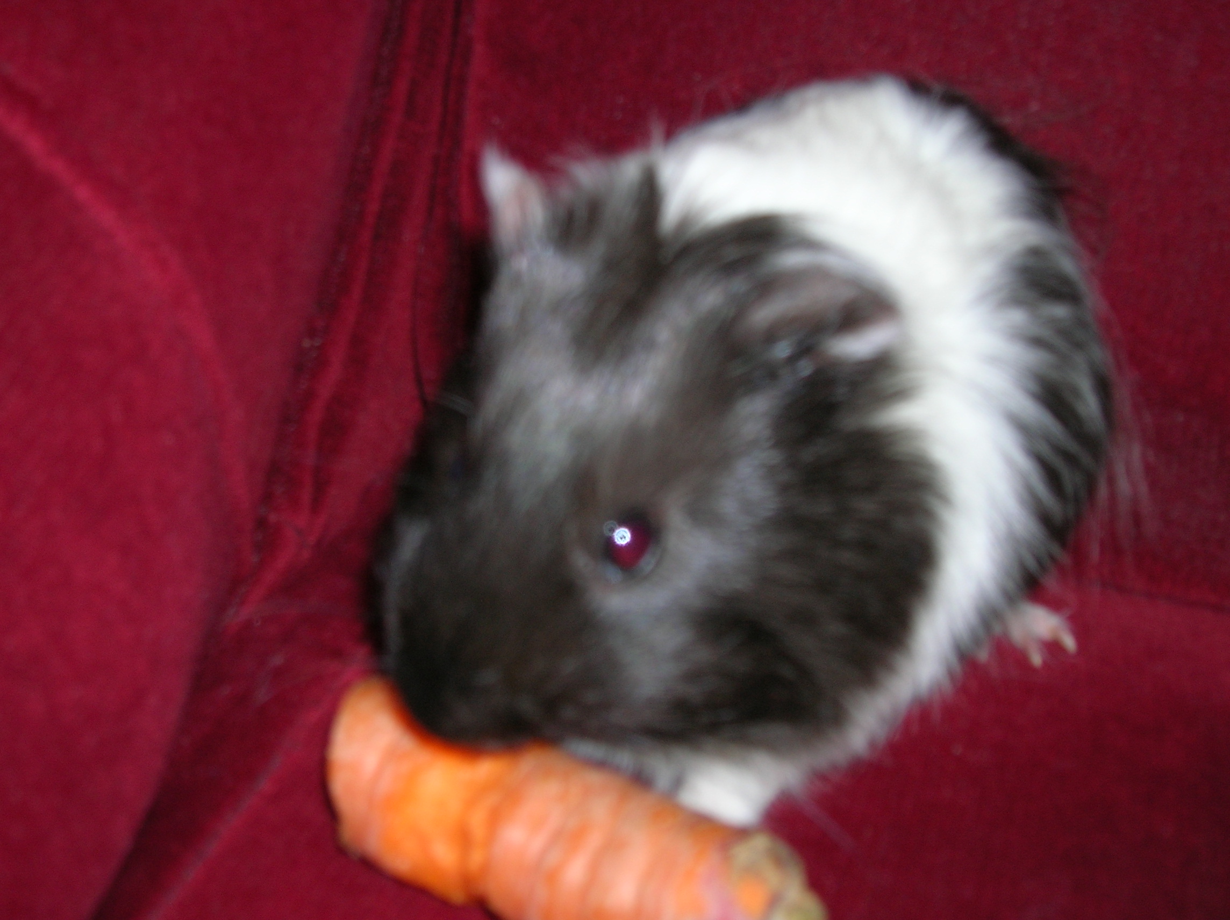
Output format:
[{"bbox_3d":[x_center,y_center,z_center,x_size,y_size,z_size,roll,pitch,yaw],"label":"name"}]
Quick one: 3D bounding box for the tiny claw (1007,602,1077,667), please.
[{"bbox_3d":[0.087,0.036,0.333,0.012,0.008,0.011,31,44,27],"label":"tiny claw"}]

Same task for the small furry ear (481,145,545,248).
[{"bbox_3d":[-0.019,-0.049,0.308,0.009,0.019,0.015,-29,26,-37],"label":"small furry ear"}]

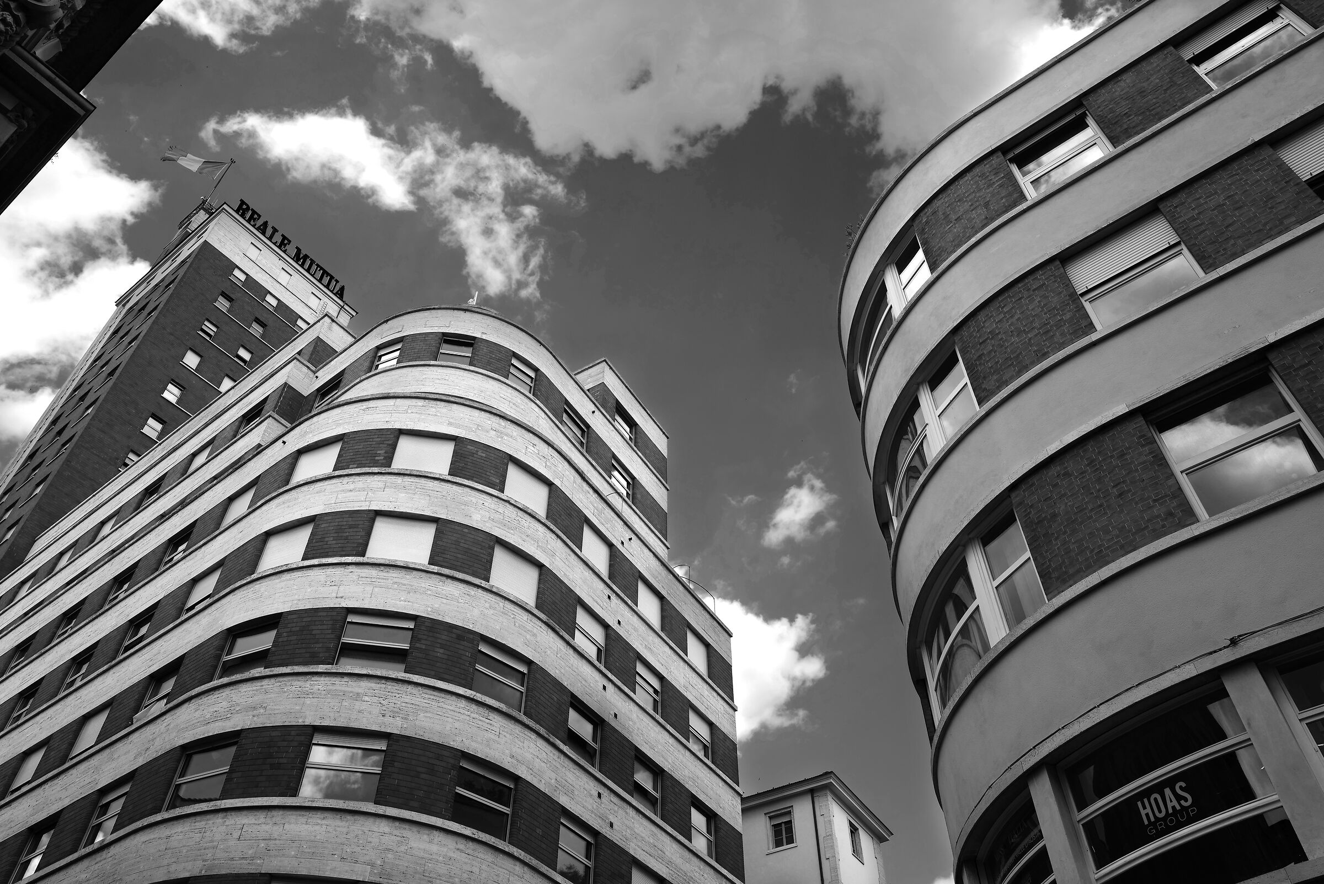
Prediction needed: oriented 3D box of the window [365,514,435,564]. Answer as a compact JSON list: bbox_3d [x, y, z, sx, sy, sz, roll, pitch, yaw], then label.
[{"bbox_3d":[-7.264,2.776,28.839,1.768,1.579,0.180,8,-48,-7],"label":"window"}]

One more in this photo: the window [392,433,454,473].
[{"bbox_3d":[-7.349,0.514,31.795,1.768,1.645,0.150,7,-48,-7],"label":"window"}]

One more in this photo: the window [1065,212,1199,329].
[{"bbox_3d":[6.430,-2.315,14.104,1.462,1.760,0.150,-30,-54,24],"label":"window"}]

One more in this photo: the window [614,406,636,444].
[{"bbox_3d":[-1.683,-0.620,44.803,0.150,1.470,1.676,-25,-52,21],"label":"window"}]

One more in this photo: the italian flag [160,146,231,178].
[{"bbox_3d":[-42.962,-25.671,94.722,4.699,3.136,0.600,17,-50,-15],"label":"italian flag"}]

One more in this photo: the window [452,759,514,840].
[{"bbox_3d":[-4.399,8.693,25.027,1.724,1.645,0.150,36,-57,-28],"label":"window"}]

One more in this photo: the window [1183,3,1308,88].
[{"bbox_3d":[8.714,-5.867,15.347,1.417,1.483,0.150,-31,-55,25],"label":"window"}]

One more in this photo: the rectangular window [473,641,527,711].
[{"bbox_3d":[-4.310,6.248,27.270,1.699,1.579,0.180,35,-57,-28],"label":"rectangular window"}]

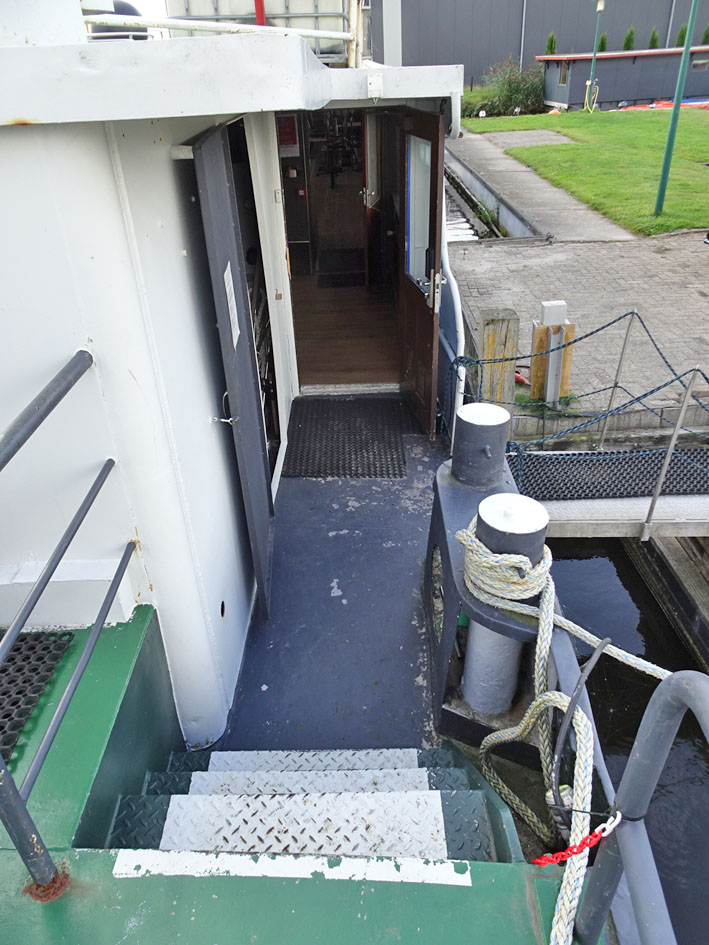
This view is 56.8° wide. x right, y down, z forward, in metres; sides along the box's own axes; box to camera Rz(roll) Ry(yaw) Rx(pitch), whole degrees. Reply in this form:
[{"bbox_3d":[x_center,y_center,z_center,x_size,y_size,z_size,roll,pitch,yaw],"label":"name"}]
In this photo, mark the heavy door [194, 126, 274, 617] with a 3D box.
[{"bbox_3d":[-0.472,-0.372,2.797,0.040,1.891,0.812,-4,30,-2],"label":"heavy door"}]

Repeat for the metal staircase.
[{"bbox_3d":[-0.123,0.934,1.917,0.993,0.589,0.754,-2,30,1],"label":"metal staircase"}]

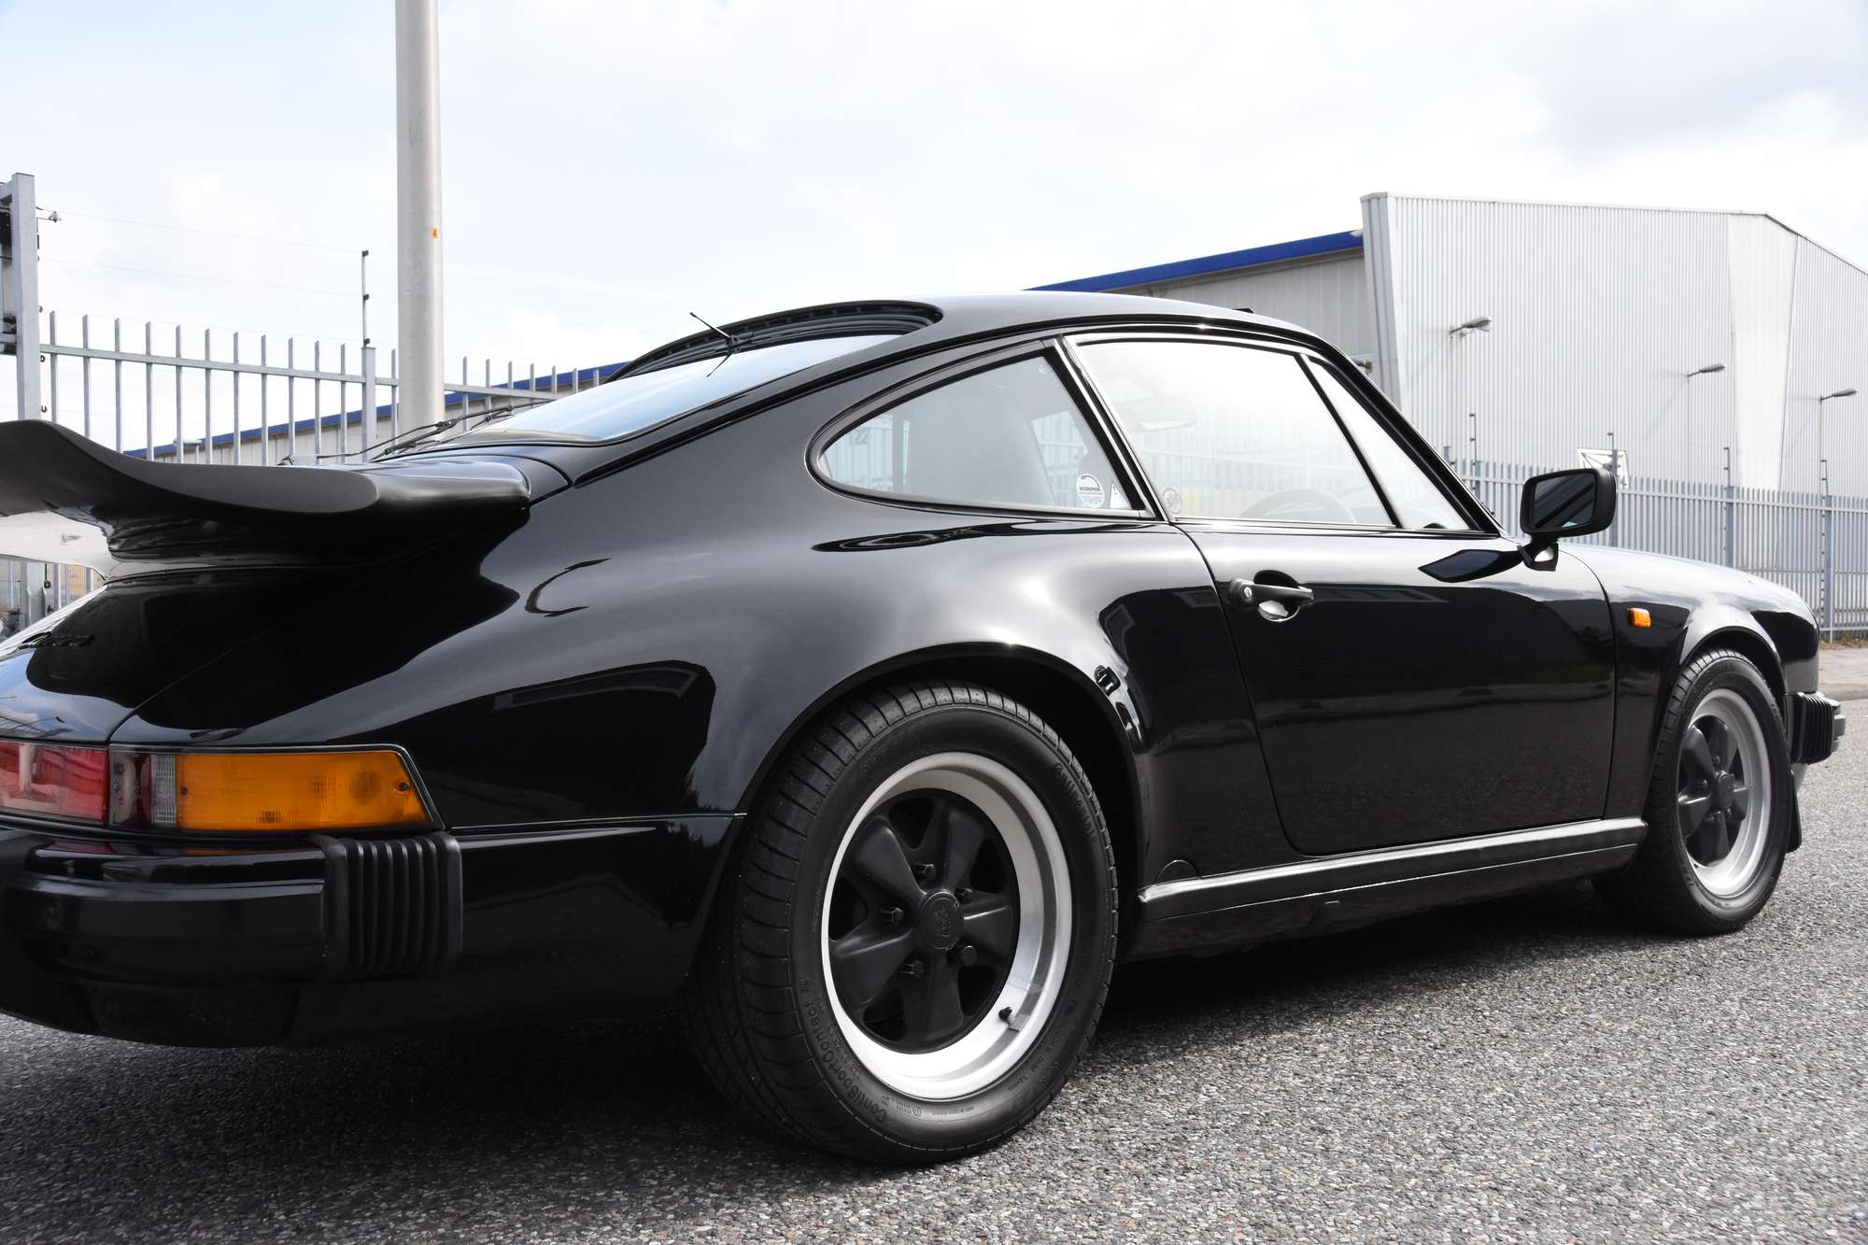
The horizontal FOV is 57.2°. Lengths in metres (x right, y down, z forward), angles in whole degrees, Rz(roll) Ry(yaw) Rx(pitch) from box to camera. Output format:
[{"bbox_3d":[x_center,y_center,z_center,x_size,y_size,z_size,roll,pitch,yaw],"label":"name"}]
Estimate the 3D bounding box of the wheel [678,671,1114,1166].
[{"bbox_3d":[-0.040,0.387,2.282,0.630,0.622,0.225,-1,-1,-42],"label":"wheel"}]

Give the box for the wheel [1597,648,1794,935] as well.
[{"bbox_3d":[1.663,0.373,3.790,0.630,0.630,0.205,-1,-1,-40],"label":"wheel"}]

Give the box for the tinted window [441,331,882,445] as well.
[{"bbox_3d":[-0.559,-0.351,2.779,0.630,0.090,1.080,-25,16,-40],"label":"tinted window"}]

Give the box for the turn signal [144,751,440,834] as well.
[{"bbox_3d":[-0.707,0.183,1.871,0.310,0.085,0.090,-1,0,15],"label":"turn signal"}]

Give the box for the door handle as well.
[{"bbox_3d":[0.529,-0.036,2.683,0.185,0.065,0.048,-1,-1,-42],"label":"door handle"}]

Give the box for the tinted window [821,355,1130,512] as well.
[{"bbox_3d":[0.058,-0.290,2.497,0.563,0.285,0.050,-1,-25,-38],"label":"tinted window"}]

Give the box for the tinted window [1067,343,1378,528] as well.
[{"bbox_3d":[0.517,-0.306,2.891,0.650,0.320,0.050,-1,-25,-42],"label":"tinted window"}]

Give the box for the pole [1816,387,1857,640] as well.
[{"bbox_3d":[24.290,-2.981,46.000,0.250,6.700,0.950,-1,0,-42],"label":"pole"}]

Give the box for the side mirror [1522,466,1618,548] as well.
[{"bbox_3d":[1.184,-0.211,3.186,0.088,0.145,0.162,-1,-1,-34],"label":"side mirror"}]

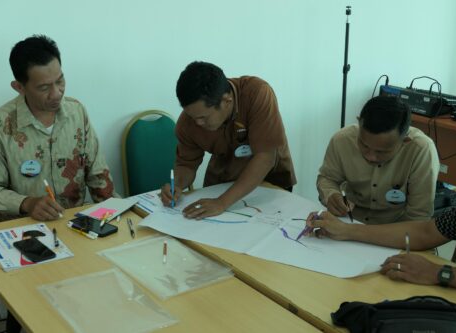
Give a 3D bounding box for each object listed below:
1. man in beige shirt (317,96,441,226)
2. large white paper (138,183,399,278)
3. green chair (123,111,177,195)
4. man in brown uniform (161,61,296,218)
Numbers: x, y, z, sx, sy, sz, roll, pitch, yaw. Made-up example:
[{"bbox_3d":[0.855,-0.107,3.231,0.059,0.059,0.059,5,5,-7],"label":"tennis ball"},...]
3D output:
[{"bbox_3d":[0.502,0.337,2.460,0.500,1.200,0.680,11,20,28],"label":"man in beige shirt"},{"bbox_3d":[0.189,0.188,2.387,0.850,0.030,0.600,11,20,29],"label":"large white paper"},{"bbox_3d":[-0.210,0.233,3.234,0.450,0.910,0.560,-11,21,-34],"label":"green chair"},{"bbox_3d":[-0.012,0.182,2.820,0.500,1.260,0.760,12,20,30],"label":"man in brown uniform"}]

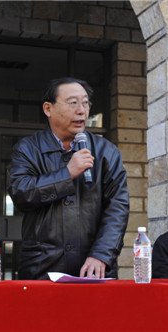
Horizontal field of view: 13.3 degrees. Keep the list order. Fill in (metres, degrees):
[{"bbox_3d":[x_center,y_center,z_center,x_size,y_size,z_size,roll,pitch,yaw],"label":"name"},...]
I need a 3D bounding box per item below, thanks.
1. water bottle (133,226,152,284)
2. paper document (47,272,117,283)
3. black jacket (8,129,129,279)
[{"bbox_3d":[0.236,0.363,2.908,0.070,0.227,0.070,1,-6,-9],"label":"water bottle"},{"bbox_3d":[-0.010,0.468,2.987,0.250,0.035,0.250,1,-6,-8],"label":"paper document"},{"bbox_3d":[-0.071,0.224,3.305,0.560,0.800,0.400,1,-6,-10],"label":"black jacket"}]

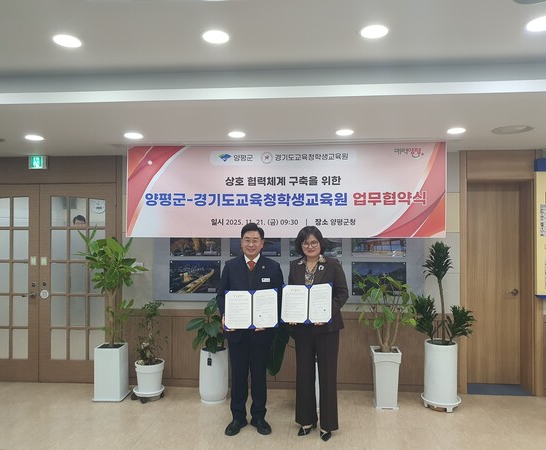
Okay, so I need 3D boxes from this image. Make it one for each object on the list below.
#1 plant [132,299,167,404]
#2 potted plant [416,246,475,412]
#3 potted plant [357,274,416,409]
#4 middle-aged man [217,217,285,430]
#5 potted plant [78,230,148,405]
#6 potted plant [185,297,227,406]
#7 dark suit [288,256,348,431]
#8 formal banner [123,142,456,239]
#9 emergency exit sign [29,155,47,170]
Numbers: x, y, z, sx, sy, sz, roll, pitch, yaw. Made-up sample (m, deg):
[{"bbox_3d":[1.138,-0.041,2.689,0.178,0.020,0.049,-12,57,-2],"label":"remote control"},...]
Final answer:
[{"bbox_3d":[-1.214,1.219,4.426,0.342,0.955,0.332,0,0,4],"label":"plant"},{"bbox_3d":[1.610,0.923,4.225,0.573,1.546,0.503,0,0,4],"label":"potted plant"},{"bbox_3d":[1.069,1.072,4.255,0.573,1.248,0.503,0,0,4],"label":"potted plant"},{"bbox_3d":[-0.187,0.839,3.752,0.563,1.714,0.412,0,0,-1],"label":"middle-aged man"},{"bbox_3d":[-1.584,0.861,4.446,0.694,1.672,0.604,0,0,4],"label":"potted plant"},{"bbox_3d":[-0.588,1.203,4.386,0.463,0.986,0.433,0,0,4],"label":"potted plant"},{"bbox_3d":[0.377,0.973,3.732,0.503,1.422,0.352,0,0,12],"label":"dark suit"},{"bbox_3d":[0.088,-0.300,4.014,2.837,0.831,0.020,0,0,4],"label":"formal banner"},{"bbox_3d":[-2.497,-0.659,4.798,0.151,0.149,0.086,0,0,4],"label":"emergency exit sign"}]

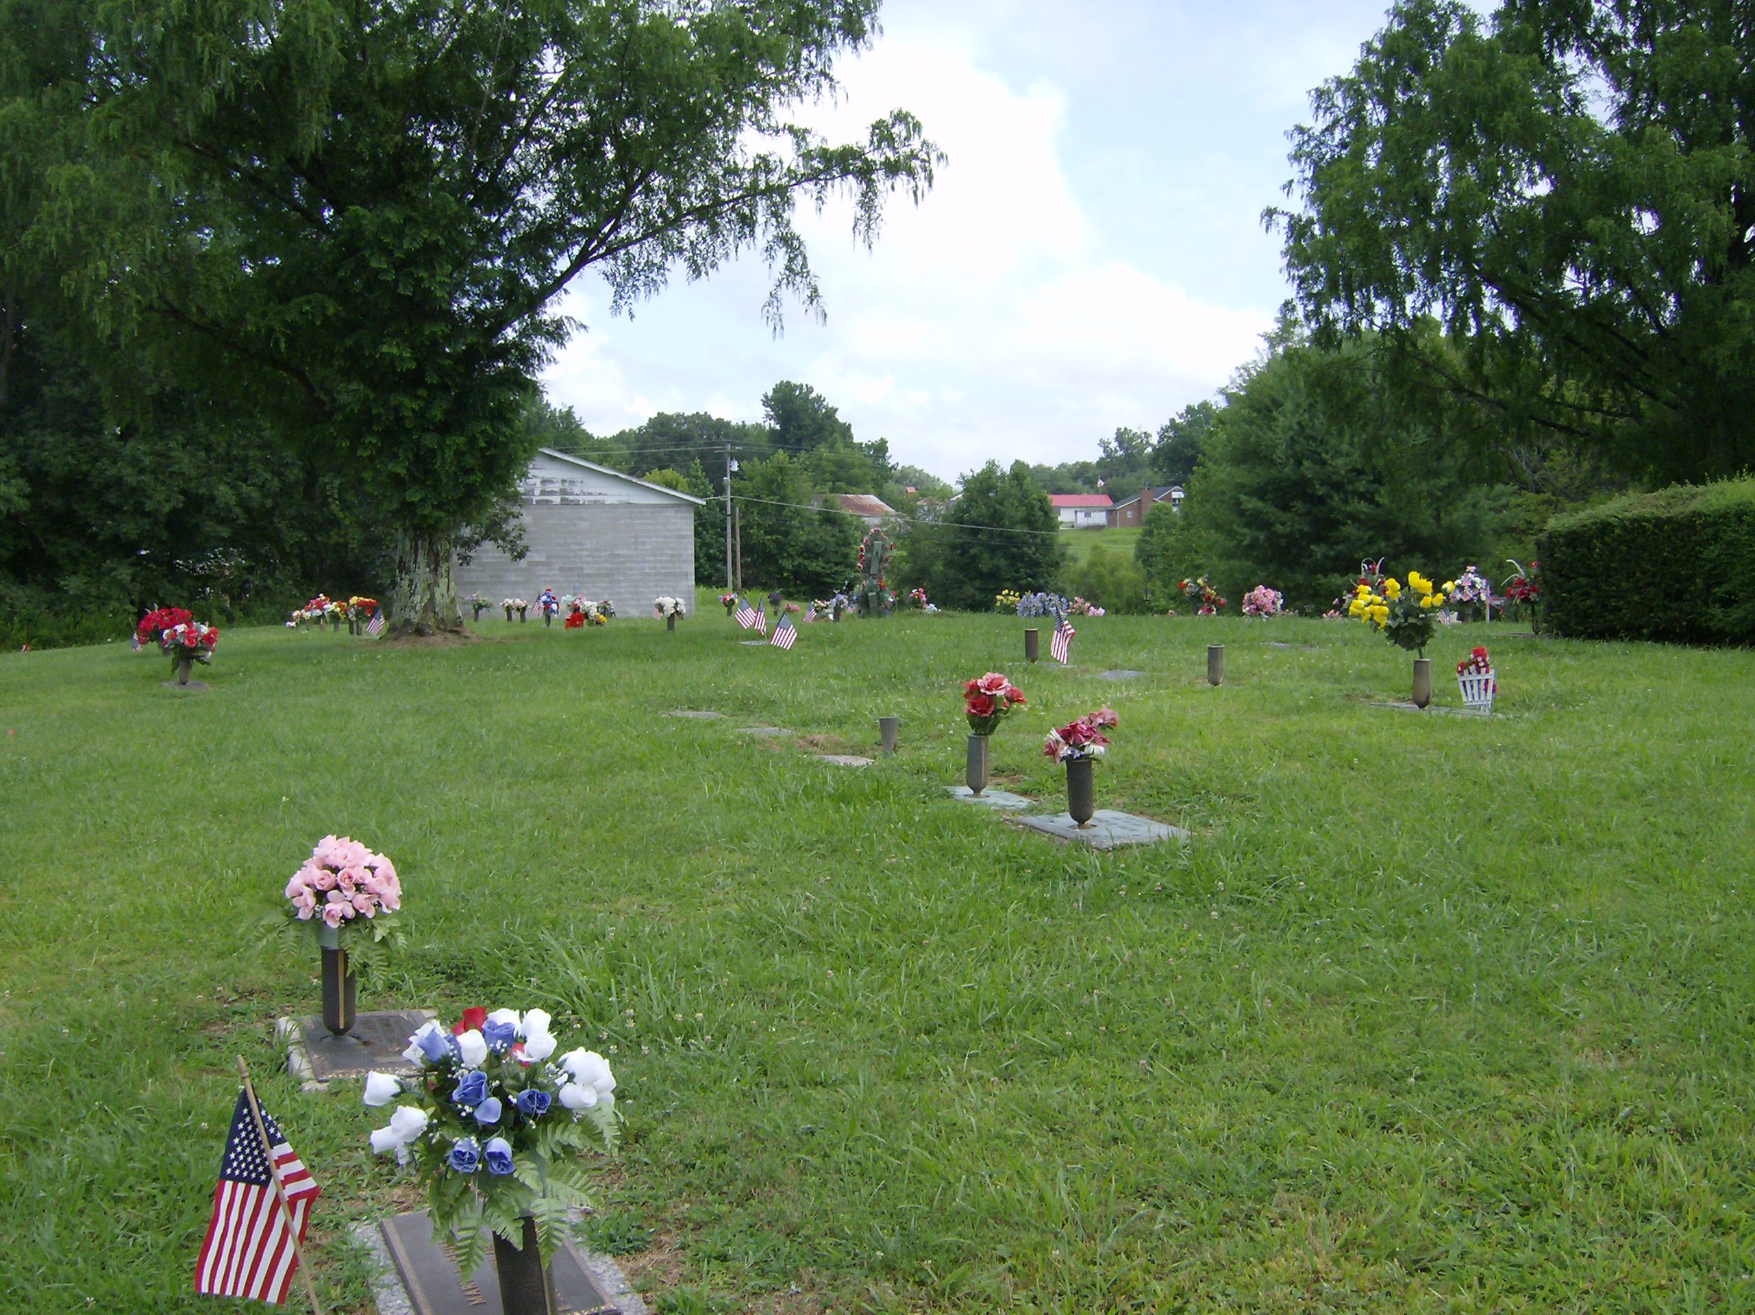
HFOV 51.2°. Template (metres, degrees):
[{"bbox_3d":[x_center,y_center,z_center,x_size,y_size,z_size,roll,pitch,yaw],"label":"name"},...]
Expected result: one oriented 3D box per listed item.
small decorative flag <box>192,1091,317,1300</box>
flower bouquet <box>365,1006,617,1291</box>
[{"bbox_3d":[-1.152,0.999,3.400,0.220,0.380,0.120,-2,6,-19],"label":"small decorative flag"},{"bbox_3d":[-0.720,0.928,3.420,0.470,0.540,0.420,-1,3,-12],"label":"flower bouquet"}]

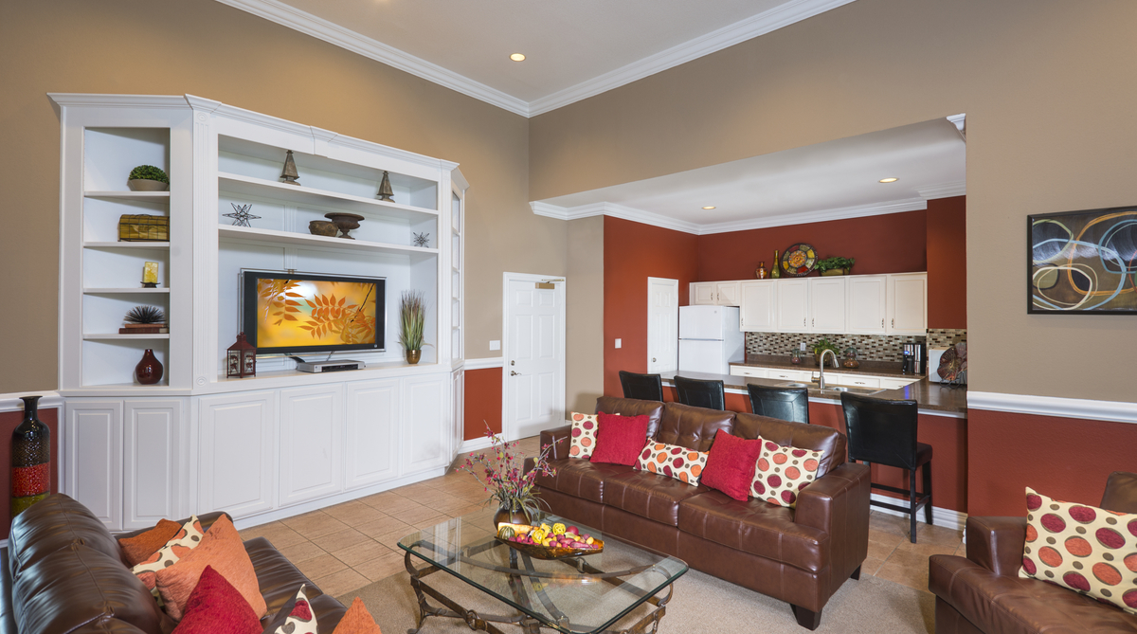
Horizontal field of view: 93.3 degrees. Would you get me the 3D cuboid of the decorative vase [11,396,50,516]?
[{"bbox_3d":[-3.485,1.040,3.479,0.176,1.055,0.176,0,0,43],"label":"decorative vase"}]

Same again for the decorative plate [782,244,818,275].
[{"bbox_3d":[3.244,-0.783,7.533,0.490,0.490,0.050,0,-14,42],"label":"decorative plate"}]

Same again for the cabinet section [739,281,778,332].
[{"bbox_3d":[2.899,-0.158,8.005,0.542,0.764,0.330,0,0,42],"label":"cabinet section"}]

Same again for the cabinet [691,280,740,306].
[{"bbox_3d":[2.357,-0.348,8.377,0.840,0.385,0.335,0,0,43],"label":"cabinet"}]

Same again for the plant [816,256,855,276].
[{"bbox_3d":[3.588,-0.674,7.210,0.460,0.273,0.220,0,0,43],"label":"plant"}]

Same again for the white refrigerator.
[{"bbox_3d":[2.185,0.706,8.181,0.725,1.703,0.750,0,0,43],"label":"white refrigerator"}]

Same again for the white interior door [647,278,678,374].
[{"bbox_3d":[1.412,0.487,8.027,0.090,2.120,0.850,0,0,42],"label":"white interior door"}]

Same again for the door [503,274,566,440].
[{"bbox_3d":[-0.421,0.507,7.008,0.100,2.105,1.110,0,0,43],"label":"door"}]

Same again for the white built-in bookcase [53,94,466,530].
[{"bbox_3d":[-2.074,0.020,4.690,0.730,3.060,3.465,0,0,42],"label":"white built-in bookcase"}]

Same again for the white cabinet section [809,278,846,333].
[{"bbox_3d":[3.613,-0.157,7.353,0.477,0.764,0.330,0,0,42],"label":"white cabinet section"}]

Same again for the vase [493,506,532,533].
[{"bbox_3d":[-0.289,1.027,2.783,0.195,0.155,0.195,0,0,0],"label":"vase"}]

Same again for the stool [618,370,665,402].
[{"bbox_3d":[0.883,1.063,5.449,0.487,1.000,0.562,0,0,43],"label":"stool"}]

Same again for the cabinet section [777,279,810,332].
[{"bbox_3d":[3.268,-0.157,7.668,0.457,0.764,0.330,0,0,42],"label":"cabinet section"}]

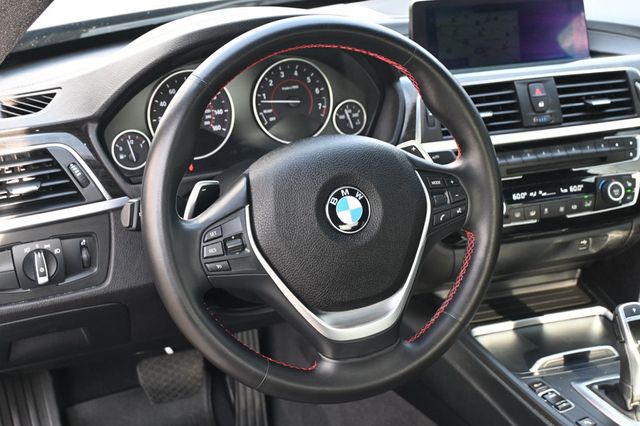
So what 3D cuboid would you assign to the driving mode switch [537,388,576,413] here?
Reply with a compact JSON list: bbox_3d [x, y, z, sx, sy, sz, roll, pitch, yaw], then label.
[{"bbox_3d":[0.276,0.217,1.012,0.024,0.009,0.037,-11,27,-22],"label":"driving mode switch"}]

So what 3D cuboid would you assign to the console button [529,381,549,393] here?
[{"bbox_3d":[0.264,0.211,1.050,0.021,0.007,0.017,-11,28,-24],"label":"console button"}]

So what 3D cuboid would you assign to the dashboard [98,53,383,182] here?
[{"bbox_3d":[-0.088,-0.119,1.037,0.345,0.138,0.055,-11,7,-24],"label":"dashboard"}]

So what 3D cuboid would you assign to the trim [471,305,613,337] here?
[{"bbox_3d":[0.301,0.153,1.173,0.198,0.011,0.024,-7,23,-15],"label":"trim"}]

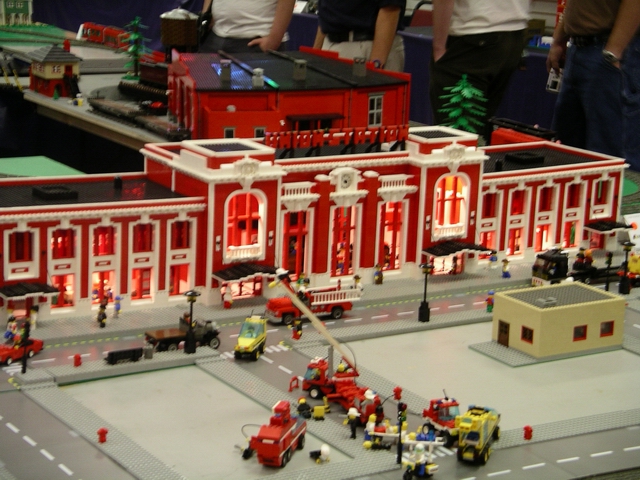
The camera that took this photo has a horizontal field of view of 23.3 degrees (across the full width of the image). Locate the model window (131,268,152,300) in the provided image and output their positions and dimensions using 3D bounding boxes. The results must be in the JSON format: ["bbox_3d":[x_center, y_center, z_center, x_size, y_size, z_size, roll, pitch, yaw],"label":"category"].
[{"bbox_3d":[-0.333,0.082,2.897,0.041,0.062,0.010,-6,15,-32],"label":"model window"}]

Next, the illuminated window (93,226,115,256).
[{"bbox_3d":[-0.400,0.002,2.879,0.045,0.054,0.012,-5,15,-32],"label":"illuminated window"}]

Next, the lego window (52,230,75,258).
[{"bbox_3d":[-0.473,0.008,2.866,0.046,0.056,0.011,-6,15,-32],"label":"lego window"}]

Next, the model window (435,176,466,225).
[{"bbox_3d":[0.277,-0.084,3.295,0.067,0.105,0.014,-6,16,-31],"label":"model window"}]

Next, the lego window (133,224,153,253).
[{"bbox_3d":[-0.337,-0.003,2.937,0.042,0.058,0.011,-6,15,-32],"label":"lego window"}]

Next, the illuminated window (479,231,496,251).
[{"bbox_3d":[0.367,0.010,3.400,0.037,0.056,0.010,-6,16,-31],"label":"illuminated window"}]

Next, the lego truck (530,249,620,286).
[{"bbox_3d":[0.542,0.055,3.280,0.200,0.078,0.050,-6,15,-32],"label":"lego truck"}]

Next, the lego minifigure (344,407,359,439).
[{"bbox_3d":[0.051,0.276,2.336,0.015,0.044,0.023,-9,16,-42],"label":"lego minifigure"}]

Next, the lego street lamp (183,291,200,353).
[{"bbox_3d":[-0.224,0.142,2.707,0.030,0.111,0.030,2,12,0],"label":"lego street lamp"}]

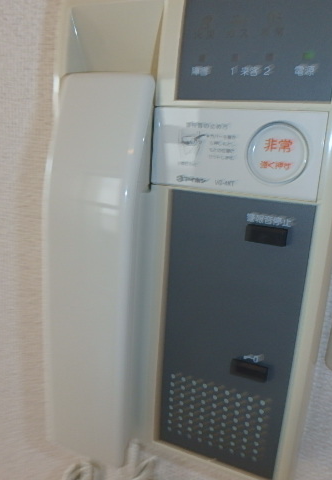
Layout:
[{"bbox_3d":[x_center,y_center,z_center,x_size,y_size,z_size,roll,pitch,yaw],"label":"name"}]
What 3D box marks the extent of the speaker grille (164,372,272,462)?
[{"bbox_3d":[0.029,0.104,0.228,0.057,0.042,0.006,9,18,21],"label":"speaker grille"}]

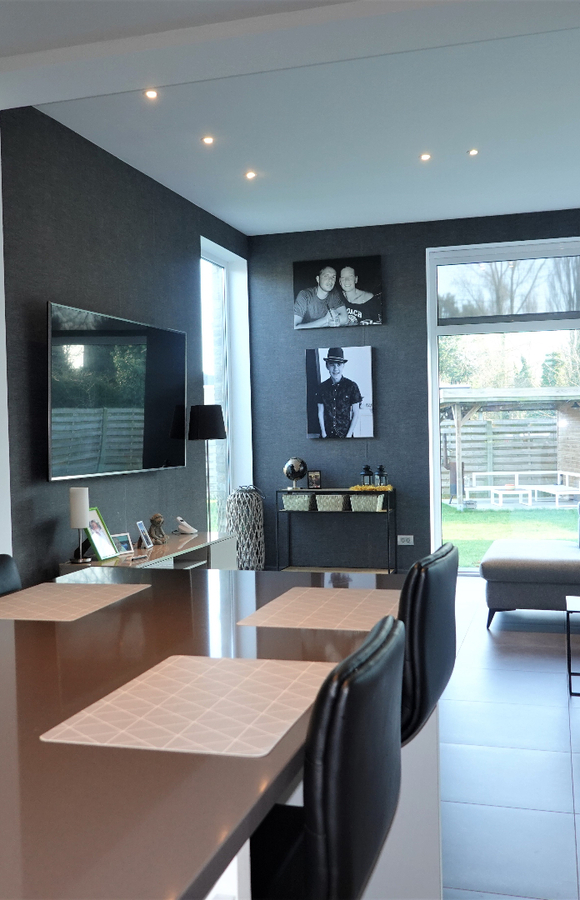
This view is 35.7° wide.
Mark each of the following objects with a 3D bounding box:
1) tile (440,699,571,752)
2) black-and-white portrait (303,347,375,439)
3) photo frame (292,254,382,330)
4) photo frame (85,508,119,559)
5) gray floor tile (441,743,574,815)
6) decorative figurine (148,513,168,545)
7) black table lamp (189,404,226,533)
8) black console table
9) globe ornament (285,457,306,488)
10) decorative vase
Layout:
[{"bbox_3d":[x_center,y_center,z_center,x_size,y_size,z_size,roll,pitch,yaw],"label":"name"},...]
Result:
[{"bbox_3d":[0.943,1.229,4.019,0.600,0.010,0.600,-1,1,16],"label":"tile"},{"bbox_3d":[0.442,-0.506,8.011,0.602,0.798,0.030,-1,1,16],"label":"black-and-white portrait"},{"bbox_3d":[0.427,-1.390,7.991,0.801,0.602,0.030,-1,1,16],"label":"photo frame"},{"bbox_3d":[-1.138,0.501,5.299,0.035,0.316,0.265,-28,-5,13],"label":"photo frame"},{"bbox_3d":[0.773,1.244,3.444,0.600,0.010,0.600,-1,1,16],"label":"gray floor tile"},{"bbox_3d":[-0.892,0.522,6.114,0.125,0.212,0.150,0,1,42],"label":"decorative figurine"},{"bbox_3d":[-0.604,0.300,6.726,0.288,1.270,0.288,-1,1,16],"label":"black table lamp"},{"bbox_3d":[0.412,0.741,7.873,1.000,0.790,0.350,-1,1,16],"label":"black console table"},{"bbox_3d":[0.050,0.214,8.231,0.222,0.290,0.220,-1,1,0],"label":"globe ornament"},{"bbox_3d":[-0.349,0.724,7.216,0.318,0.883,0.318,-1,1,0],"label":"decorative vase"}]

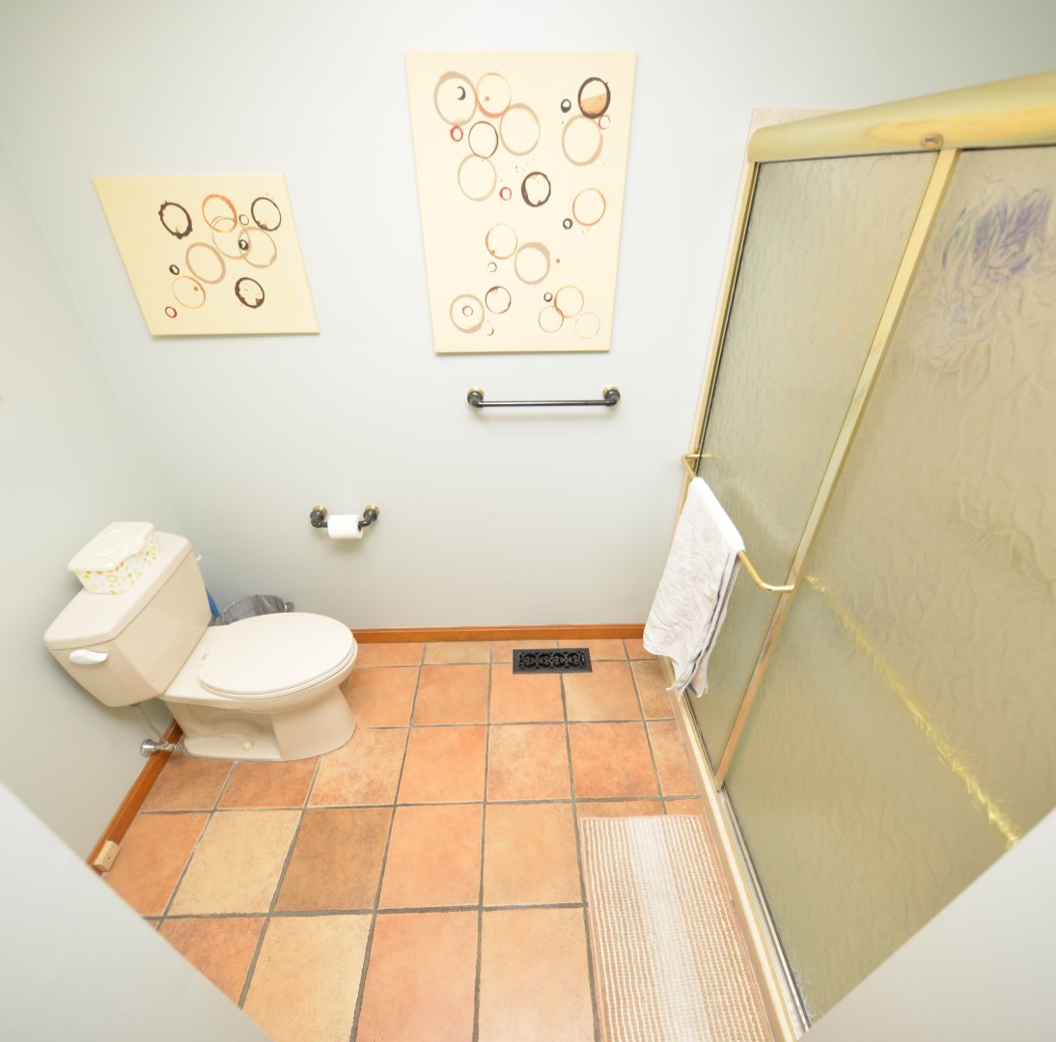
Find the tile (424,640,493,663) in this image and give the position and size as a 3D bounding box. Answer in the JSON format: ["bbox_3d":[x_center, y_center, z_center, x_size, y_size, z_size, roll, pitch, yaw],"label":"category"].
[{"bbox_3d":[-0.322,0.608,2.200,0.303,0.011,0.129,-1,35,-1],"label":"tile"}]

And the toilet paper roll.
[{"bbox_3d":[-0.717,0.024,1.871,0.105,0.096,0.096,-1,32,-1],"label":"toilet paper roll"}]

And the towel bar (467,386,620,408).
[{"bbox_3d":[0.049,-0.419,1.610,0.510,0.049,0.088,-1,33,-1],"label":"towel bar"}]

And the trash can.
[{"bbox_3d":[-1.141,0.523,2.037,0.275,0.323,0.253,-1,34,-1],"label":"trash can"}]

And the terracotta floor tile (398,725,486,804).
[{"bbox_3d":[-0.309,0.909,1.789,0.303,0.011,0.285,-1,35,-1],"label":"terracotta floor tile"}]

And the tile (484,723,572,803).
[{"bbox_3d":[0.005,0.906,1.804,0.302,0.010,0.295,-1,32,-1],"label":"tile"}]

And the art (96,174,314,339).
[{"bbox_3d":[-0.924,-0.770,1.414,0.520,0.406,0.018,-1,33,-1],"label":"art"}]

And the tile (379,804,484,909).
[{"bbox_3d":[-0.302,1.083,1.551,0.303,0.011,0.285,-1,35,-1],"label":"tile"}]

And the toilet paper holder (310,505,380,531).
[{"bbox_3d":[-0.713,-0.016,1.877,0.252,0.070,0.085,-1,32,-1],"label":"toilet paper holder"}]

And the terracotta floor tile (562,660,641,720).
[{"bbox_3d":[0.308,0.726,2.037,0.303,0.011,0.285,-1,35,-1],"label":"terracotta floor tile"}]

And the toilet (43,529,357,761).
[{"bbox_3d":[-0.995,0.494,1.734,0.755,0.730,0.447,-1,34,-1],"label":"toilet"}]

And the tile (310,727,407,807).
[{"bbox_3d":[-0.619,0.919,1.796,0.302,0.010,0.295,-1,32,-1],"label":"tile"}]

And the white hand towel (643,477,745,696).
[{"bbox_3d":[0.549,0.248,1.629,0.095,0.710,0.400,-1,32,-1],"label":"white hand towel"}]

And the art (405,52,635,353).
[{"bbox_3d":[-0.016,-0.868,1.391,0.570,0.725,0.023,-1,32,-1],"label":"art"}]

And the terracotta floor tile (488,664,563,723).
[{"bbox_3d":[-0.004,0.731,2.031,0.303,0.011,0.285,-1,35,-1],"label":"terracotta floor tile"}]

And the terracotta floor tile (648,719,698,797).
[{"bbox_3d":[0.540,0.894,1.811,0.125,0.010,0.295,-1,32,-1],"label":"terracotta floor tile"}]

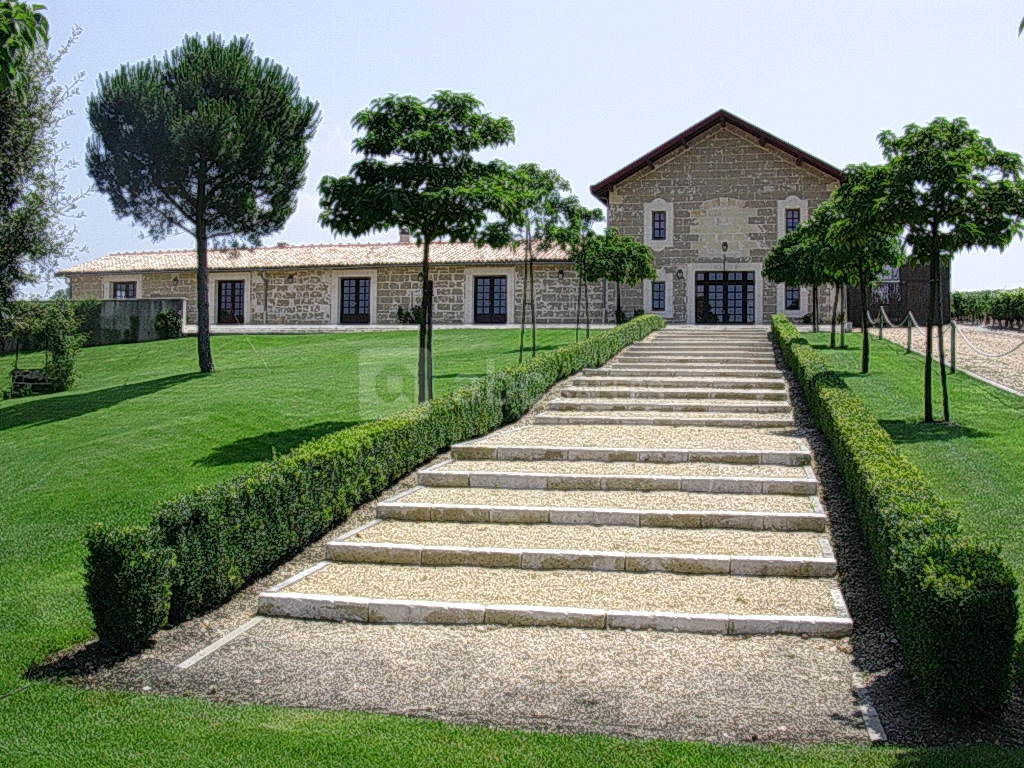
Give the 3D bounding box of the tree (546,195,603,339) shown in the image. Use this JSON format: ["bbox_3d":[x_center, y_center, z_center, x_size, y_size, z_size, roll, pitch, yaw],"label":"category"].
[{"bbox_3d":[2.204,-3.844,37.400,2.150,5.250,2.150,0,-1,12],"label":"tree"}]

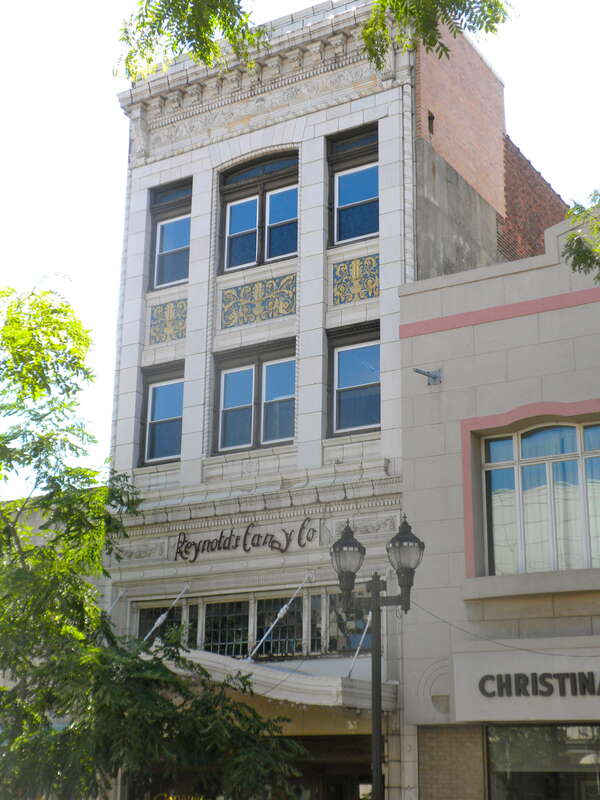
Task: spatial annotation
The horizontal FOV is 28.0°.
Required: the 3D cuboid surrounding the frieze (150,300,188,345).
[{"bbox_3d":[-2.494,-1.479,22.827,0.850,0.780,0.080,-10,-20,30],"label":"frieze"}]

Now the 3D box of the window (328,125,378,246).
[{"bbox_3d":[0.995,-3.782,21.433,1.090,2.190,0.180,-10,-20,30],"label":"window"}]

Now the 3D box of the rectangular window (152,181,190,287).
[{"bbox_3d":[-2.446,-3.203,23.429,1.090,2.190,0.180,-10,-20,30],"label":"rectangular window"}]

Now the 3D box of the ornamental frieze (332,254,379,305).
[{"bbox_3d":[0.961,-2.075,20.828,0.880,0.770,0.080,-10,-20,30],"label":"ornamental frieze"}]

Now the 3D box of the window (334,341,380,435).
[{"bbox_3d":[0.978,-0.216,20.339,0.900,1.510,0.120,-10,-20,30],"label":"window"}]

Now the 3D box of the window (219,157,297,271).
[{"bbox_3d":[-0.721,-3.522,22.438,1.700,2.250,0.180,-10,-20,30],"label":"window"}]

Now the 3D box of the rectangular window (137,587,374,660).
[{"bbox_3d":[-0.866,3.788,20.066,4.800,1.100,0.140,-10,-20,30],"label":"rectangular window"}]

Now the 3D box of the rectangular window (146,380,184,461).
[{"bbox_3d":[-2.476,0.384,22.336,0.910,1.510,0.120,-10,-20,30],"label":"rectangular window"}]

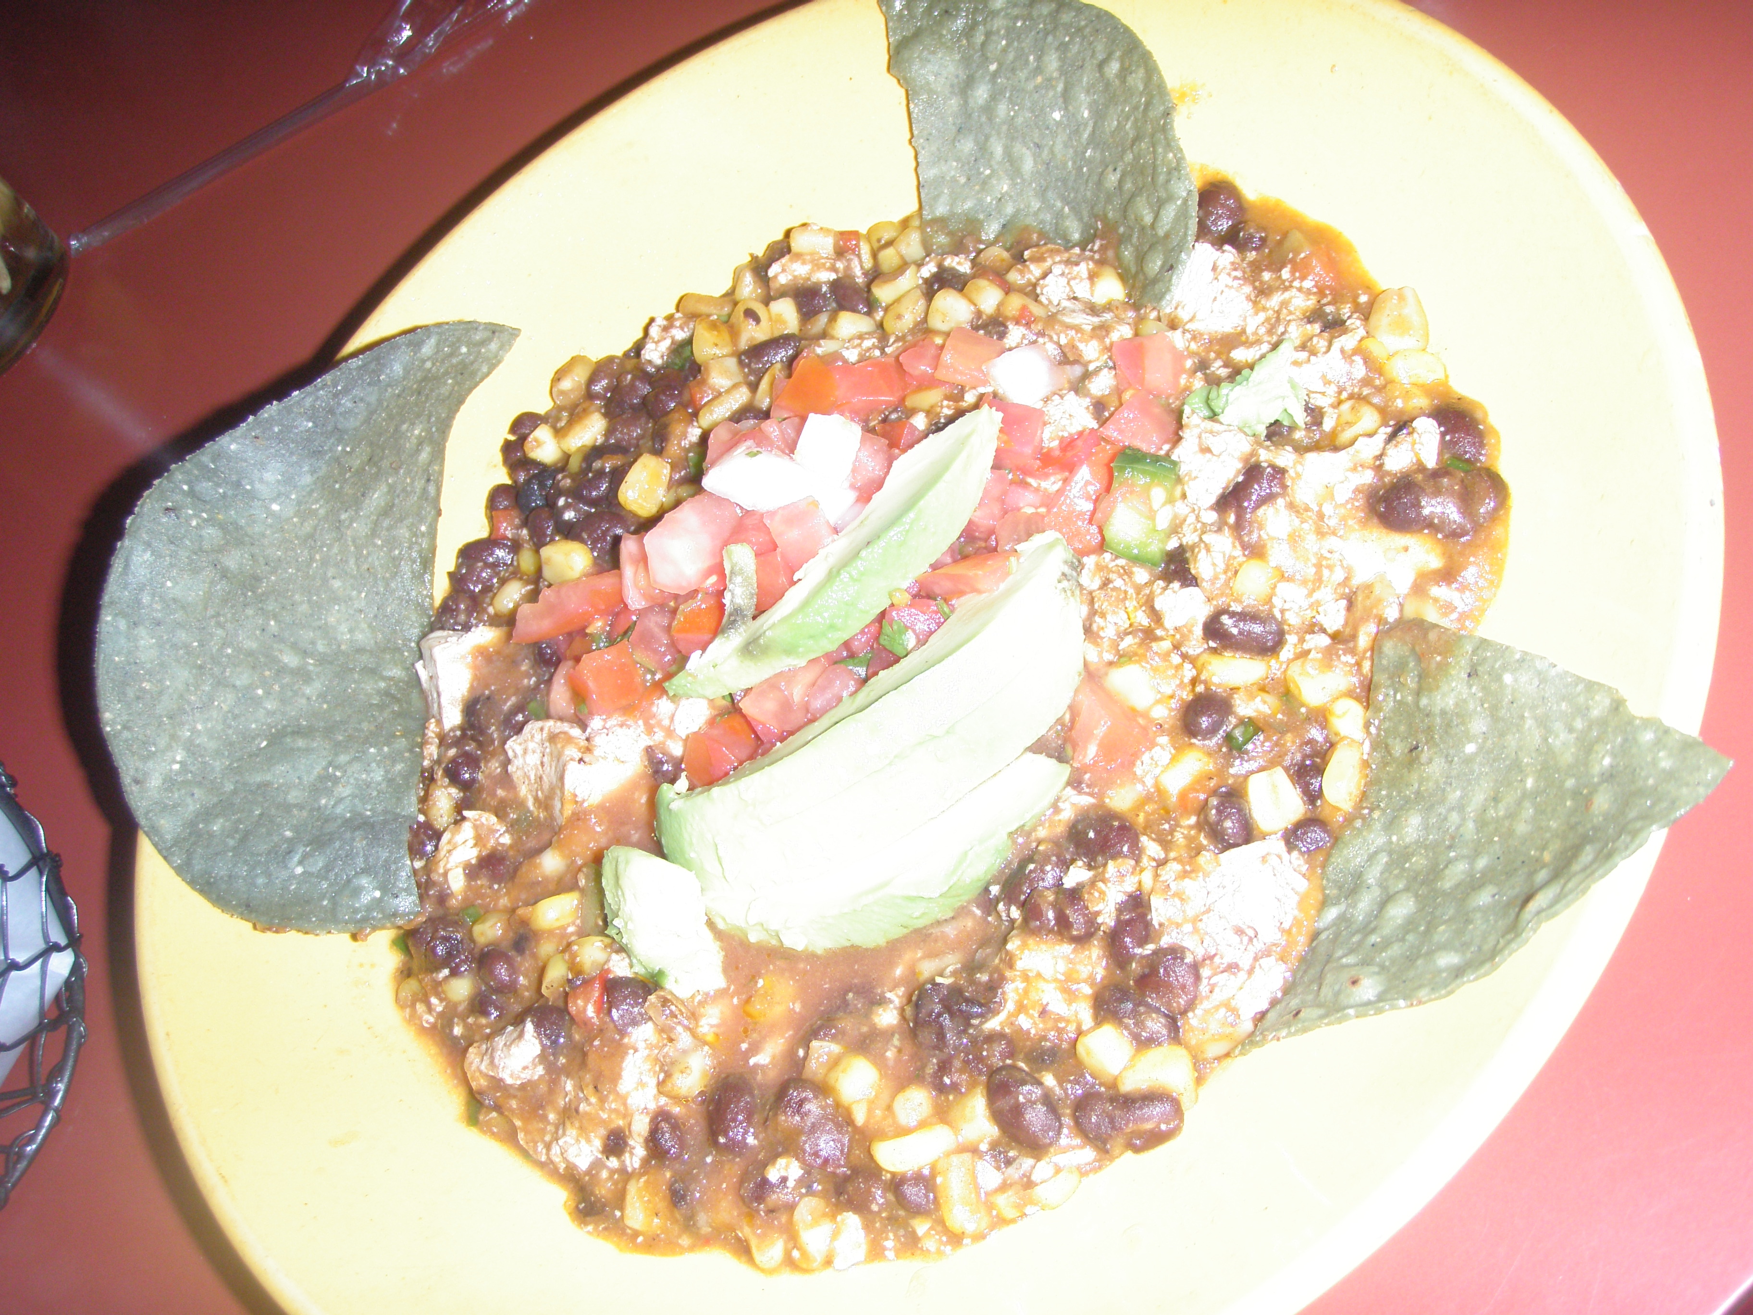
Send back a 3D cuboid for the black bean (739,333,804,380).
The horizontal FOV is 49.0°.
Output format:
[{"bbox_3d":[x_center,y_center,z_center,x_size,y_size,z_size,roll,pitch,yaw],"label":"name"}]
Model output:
[{"bbox_3d":[-0.019,-0.054,0.344,0.012,0.006,0.007,-28,61,-8],"label":"black bean"}]

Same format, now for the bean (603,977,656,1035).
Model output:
[{"bbox_3d":[-0.041,0.057,0.315,0.009,0.008,0.011,-32,52,10],"label":"bean"}]

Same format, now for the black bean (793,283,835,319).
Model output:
[{"bbox_3d":[-0.013,-0.071,0.381,0.010,0.007,0.008,-6,60,25],"label":"black bean"}]

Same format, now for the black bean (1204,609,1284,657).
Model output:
[{"bbox_3d":[0.054,-0.004,0.282,0.013,0.007,0.007,8,67,31],"label":"black bean"}]

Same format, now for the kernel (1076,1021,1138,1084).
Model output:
[{"bbox_3d":[0.033,0.057,0.279,0.008,0.006,0.007,37,72,24],"label":"kernel"}]

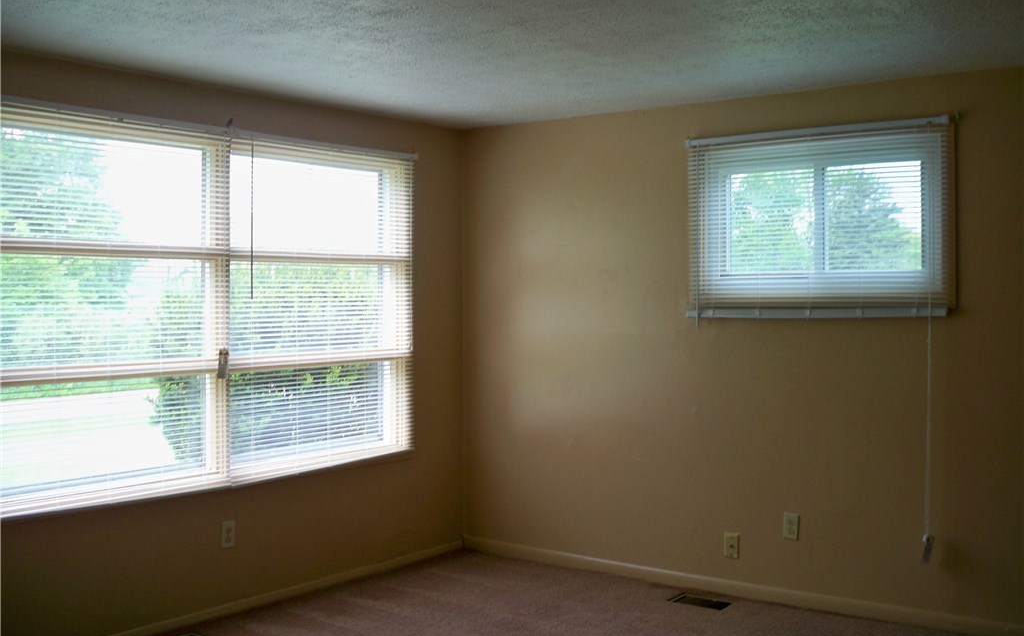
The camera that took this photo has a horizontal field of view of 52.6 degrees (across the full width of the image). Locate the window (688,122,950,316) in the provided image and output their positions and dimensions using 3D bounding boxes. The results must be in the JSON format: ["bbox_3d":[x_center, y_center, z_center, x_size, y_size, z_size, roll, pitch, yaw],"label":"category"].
[{"bbox_3d":[1.386,-0.437,4.790,1.240,0.880,0.100,1,2,35],"label":"window"}]

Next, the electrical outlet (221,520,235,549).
[{"bbox_3d":[-1.283,0.980,4.690,0.010,0.118,0.072,1,2,38],"label":"electrical outlet"}]

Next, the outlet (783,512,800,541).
[{"bbox_3d":[1.315,0.982,4.871,0.072,0.118,0.010,1,2,35],"label":"outlet"}]

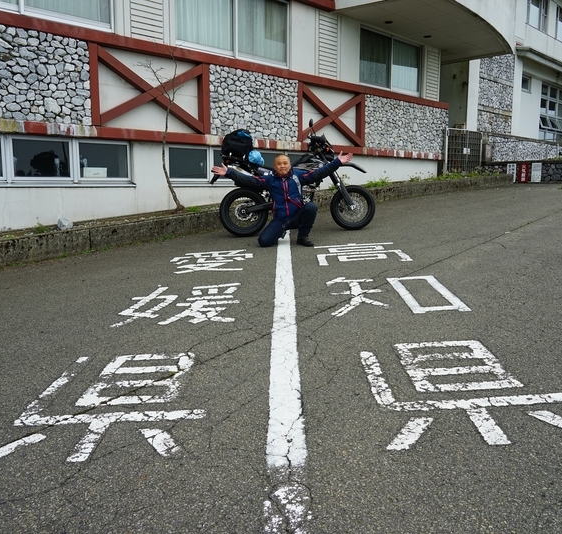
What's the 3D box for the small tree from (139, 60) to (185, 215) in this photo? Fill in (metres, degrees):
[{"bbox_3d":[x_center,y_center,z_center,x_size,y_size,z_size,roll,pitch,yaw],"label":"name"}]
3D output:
[{"bbox_3d":[-1.581,-1.792,7.117,0.600,2.080,0.520,0,8,0],"label":"small tree"}]

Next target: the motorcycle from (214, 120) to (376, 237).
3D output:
[{"bbox_3d":[0.171,-1.110,6.825,2.120,1.360,0.800,-4,4,-8],"label":"motorcycle"}]

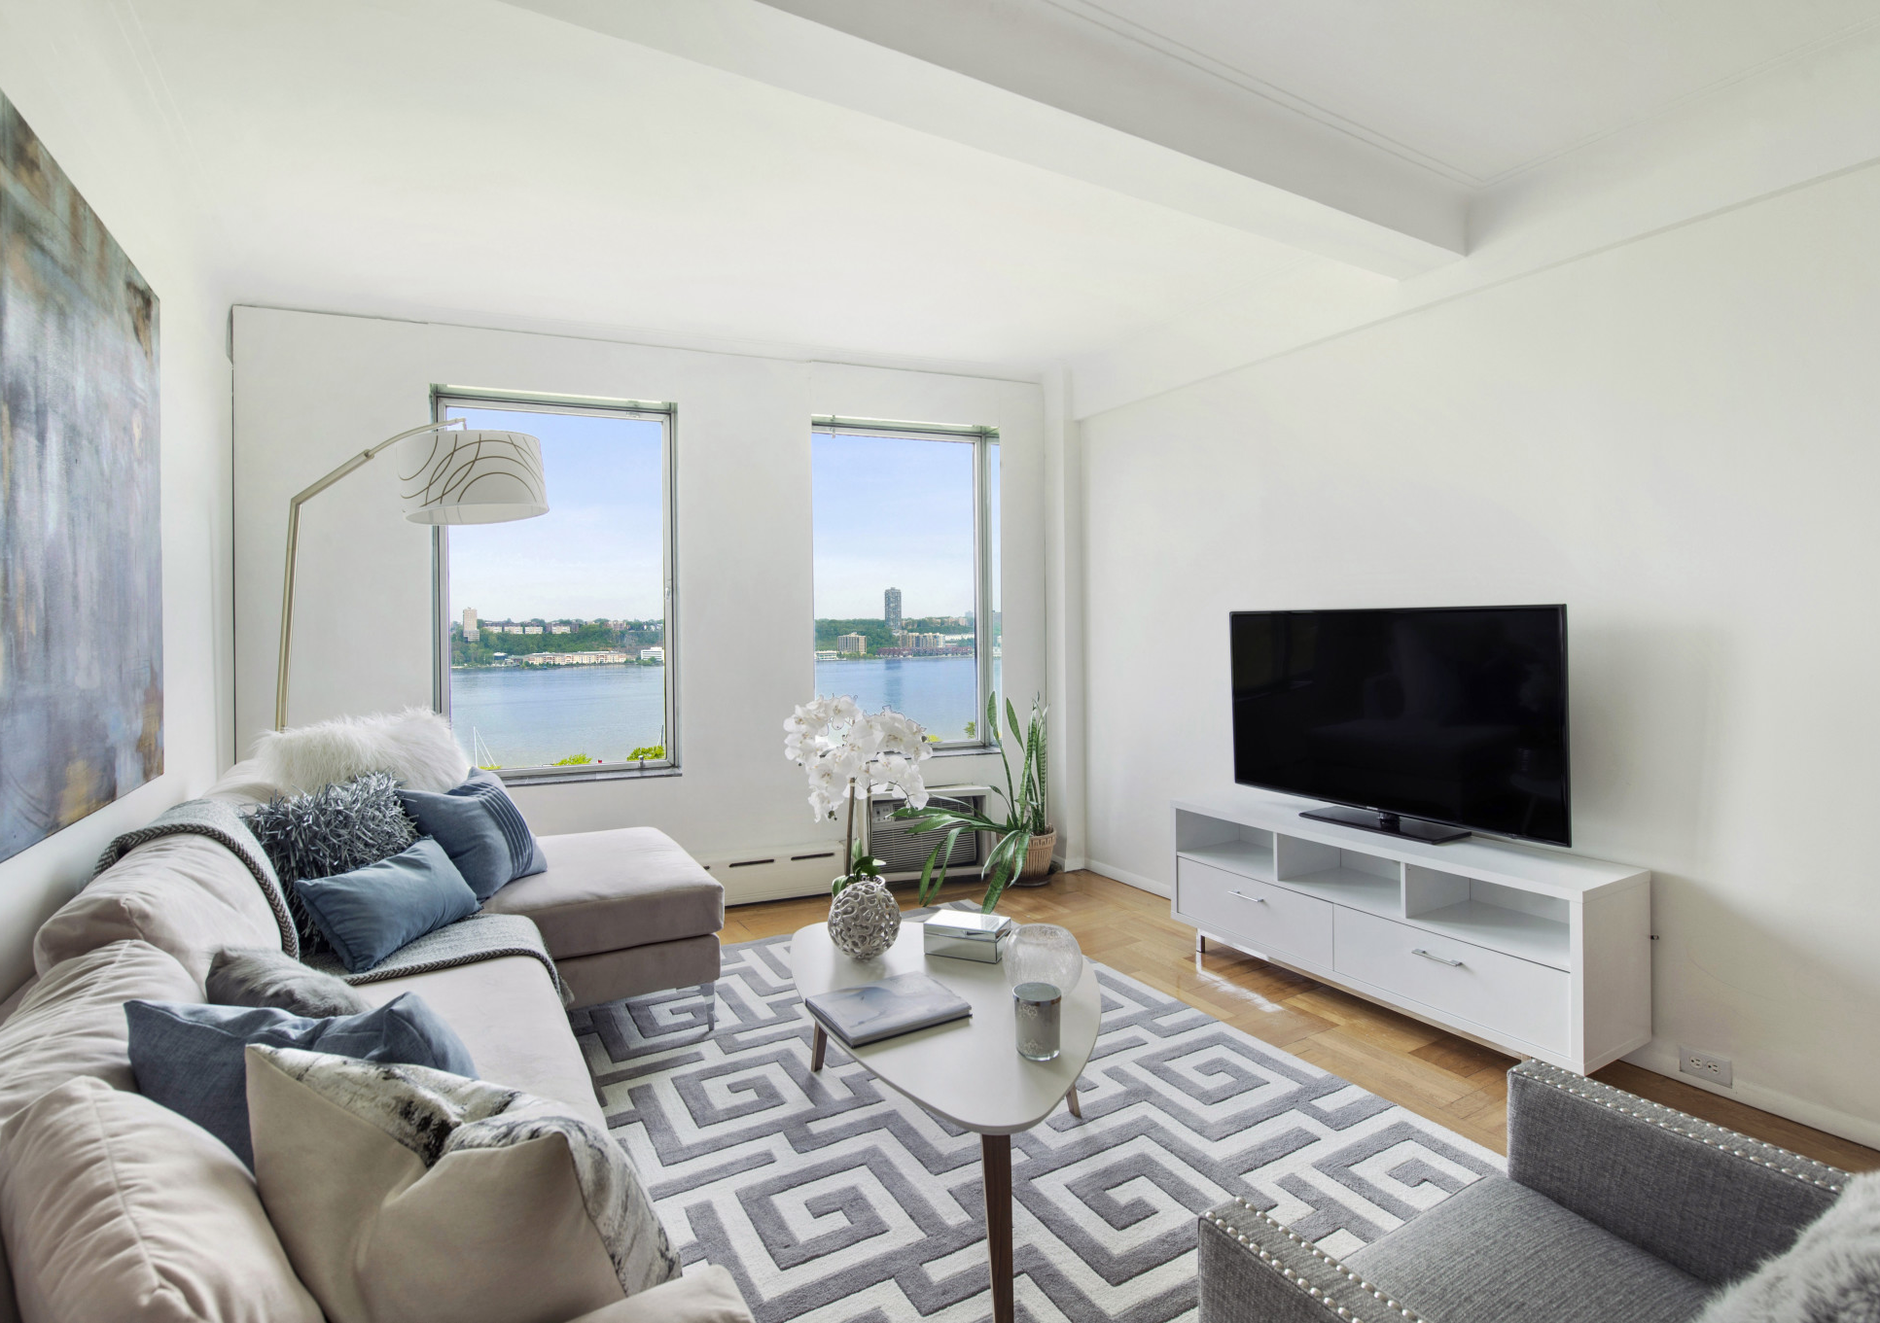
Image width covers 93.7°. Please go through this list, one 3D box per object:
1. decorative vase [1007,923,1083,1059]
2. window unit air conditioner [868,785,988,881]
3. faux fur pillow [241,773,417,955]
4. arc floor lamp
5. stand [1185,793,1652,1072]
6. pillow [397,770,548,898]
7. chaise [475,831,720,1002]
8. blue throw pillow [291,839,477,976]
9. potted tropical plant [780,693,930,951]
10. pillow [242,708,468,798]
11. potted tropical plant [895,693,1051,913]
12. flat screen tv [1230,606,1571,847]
[{"bbox_3d":[0.216,0.694,1.888,0.155,0.265,0.155,-1,1,0],"label":"decorative vase"},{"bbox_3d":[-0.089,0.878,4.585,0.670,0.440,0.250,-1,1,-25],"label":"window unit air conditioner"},{"bbox_3d":[-1.717,0.568,2.608,0.200,0.440,0.480,-30,-7,16],"label":"faux fur pillow"},{"bbox_3d":[-1.920,0.196,3.002,1.350,2.010,0.480,0,1,20],"label":"arc floor lamp"},{"bbox_3d":[1.476,0.869,3.030,0.376,0.582,1.470,-1,2,-30],"label":"stand"},{"bbox_3d":[-1.537,0.566,2.926,0.150,0.440,0.440,-36,-1,2],"label":"pillow"},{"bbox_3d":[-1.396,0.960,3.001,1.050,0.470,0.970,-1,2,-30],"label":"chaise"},{"bbox_3d":[-1.502,0.655,2.432,0.140,0.280,0.480,-38,-4,8],"label":"blue throw pillow"},{"bbox_3d":[-0.217,0.463,2.451,0.410,0.690,0.360,-1,1,0],"label":"potted tropical plant"},{"bbox_3d":[-1.921,0.465,2.907,0.220,0.470,0.600,-18,-5,21],"label":"pillow"},{"bbox_3d":[0.205,0.636,4.231,0.750,0.970,0.620,-1,1,0],"label":"potted tropical plant"},{"bbox_3d":[1.530,0.195,3.101,0.200,0.757,1.234,-1,2,-30],"label":"flat screen tv"}]

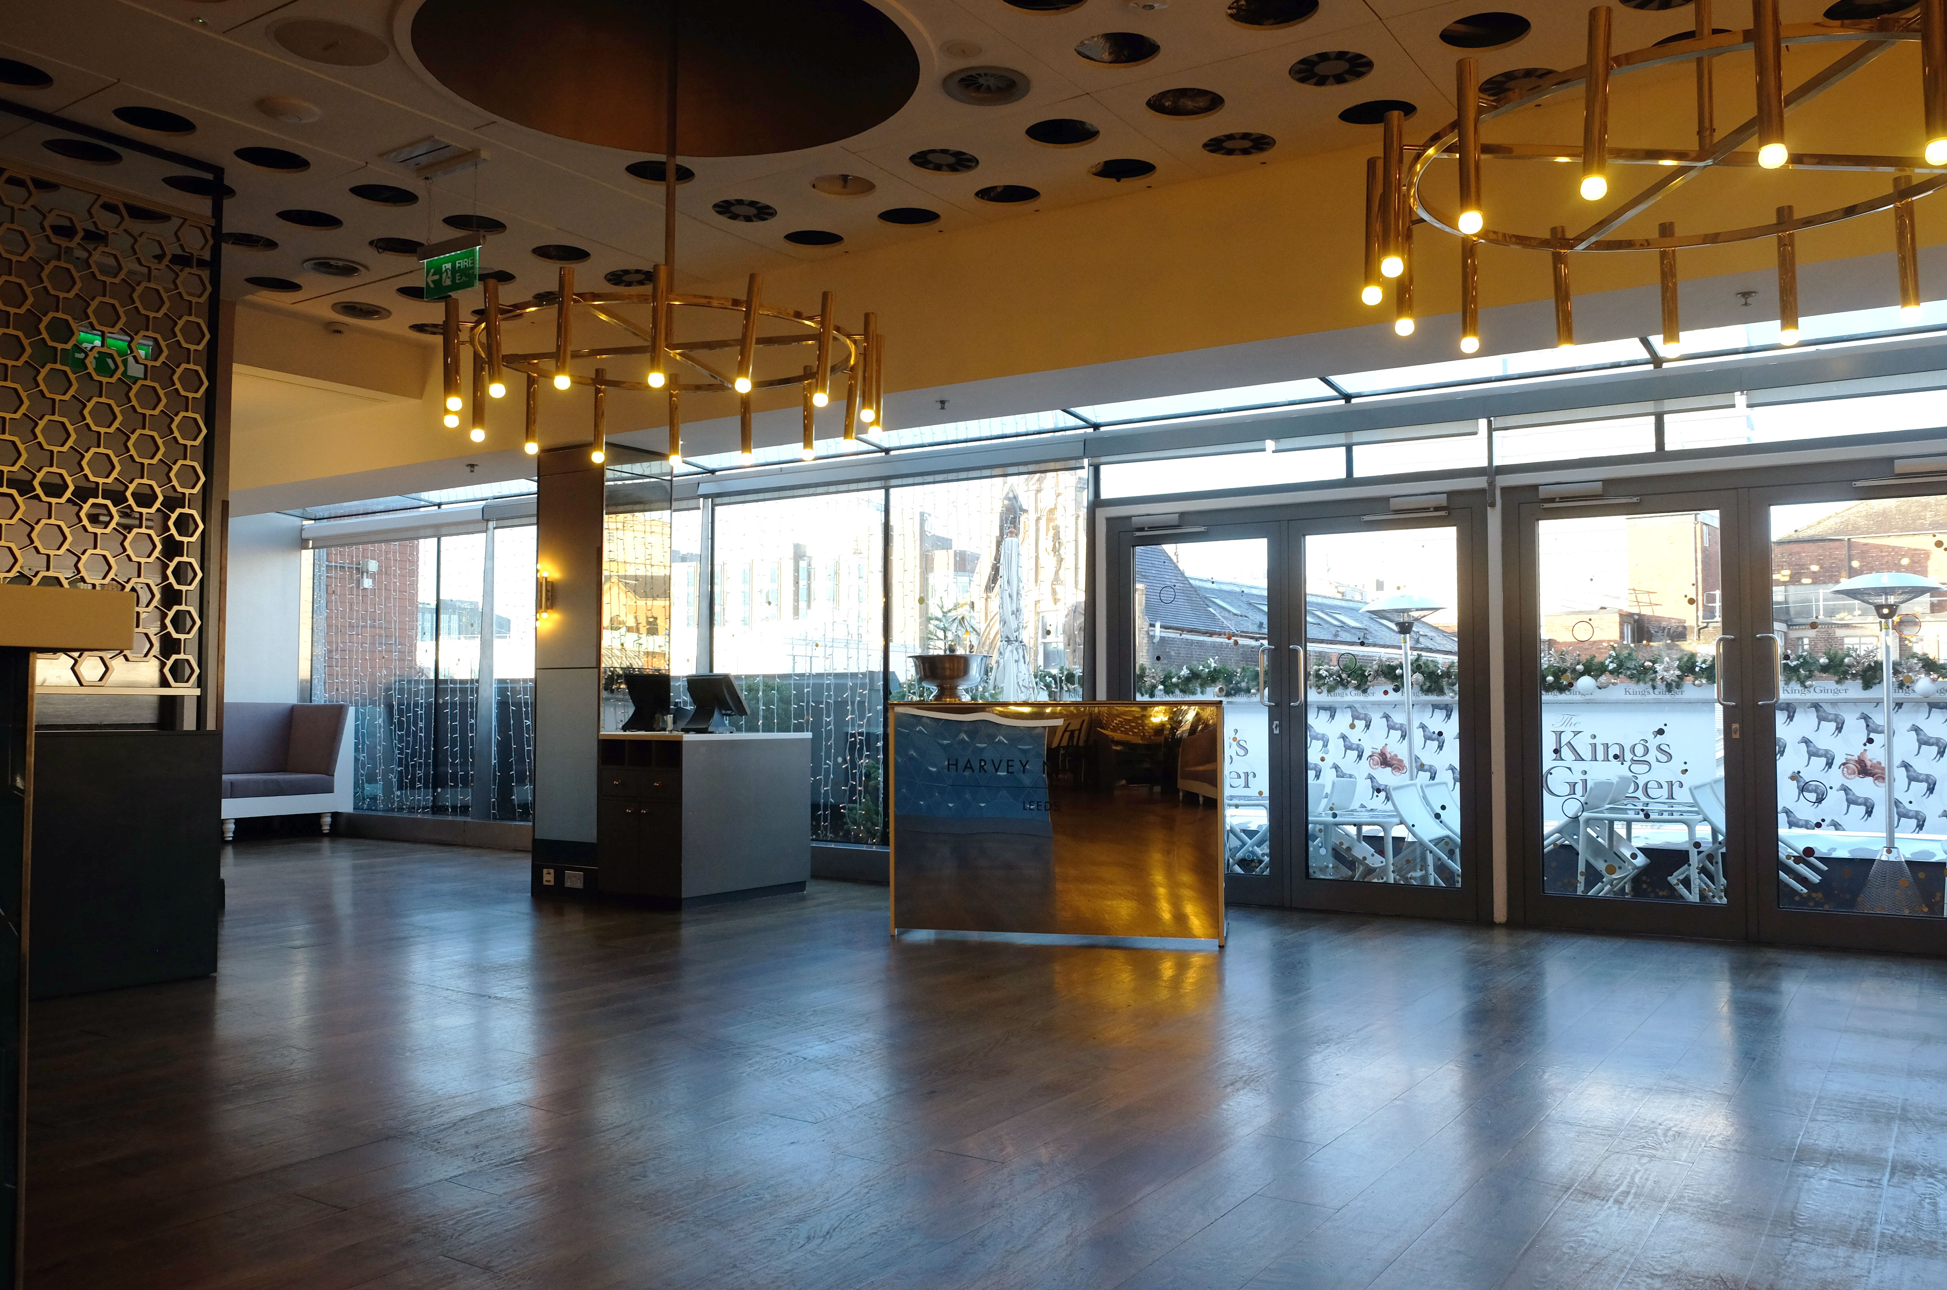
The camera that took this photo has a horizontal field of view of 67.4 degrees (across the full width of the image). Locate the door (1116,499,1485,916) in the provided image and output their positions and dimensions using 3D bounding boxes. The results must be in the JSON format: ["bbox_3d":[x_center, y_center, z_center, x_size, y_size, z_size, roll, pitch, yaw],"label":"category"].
[{"bbox_3d":[1.677,0.353,7.819,2.049,2.122,0.093,-2,-3,32],"label":"door"}]

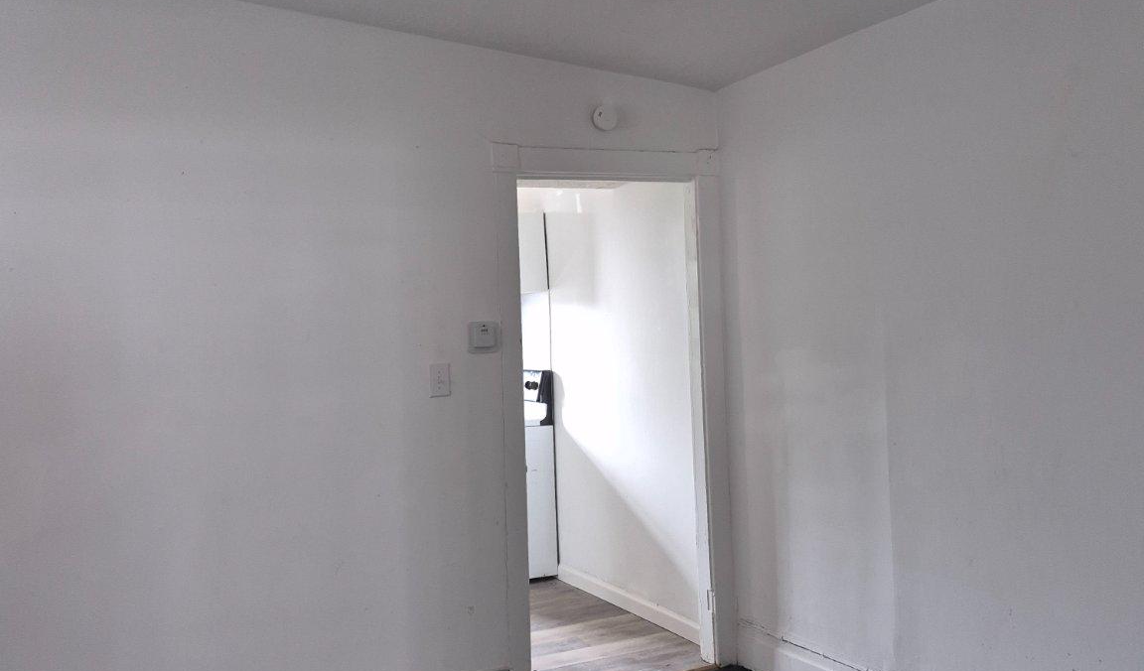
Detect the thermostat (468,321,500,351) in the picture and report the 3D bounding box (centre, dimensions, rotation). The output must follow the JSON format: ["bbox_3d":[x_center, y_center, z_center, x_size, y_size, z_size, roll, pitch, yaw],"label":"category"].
[{"bbox_3d":[-0.331,0.003,3.830,0.123,0.118,0.028,-2,0,-26],"label":"thermostat"}]

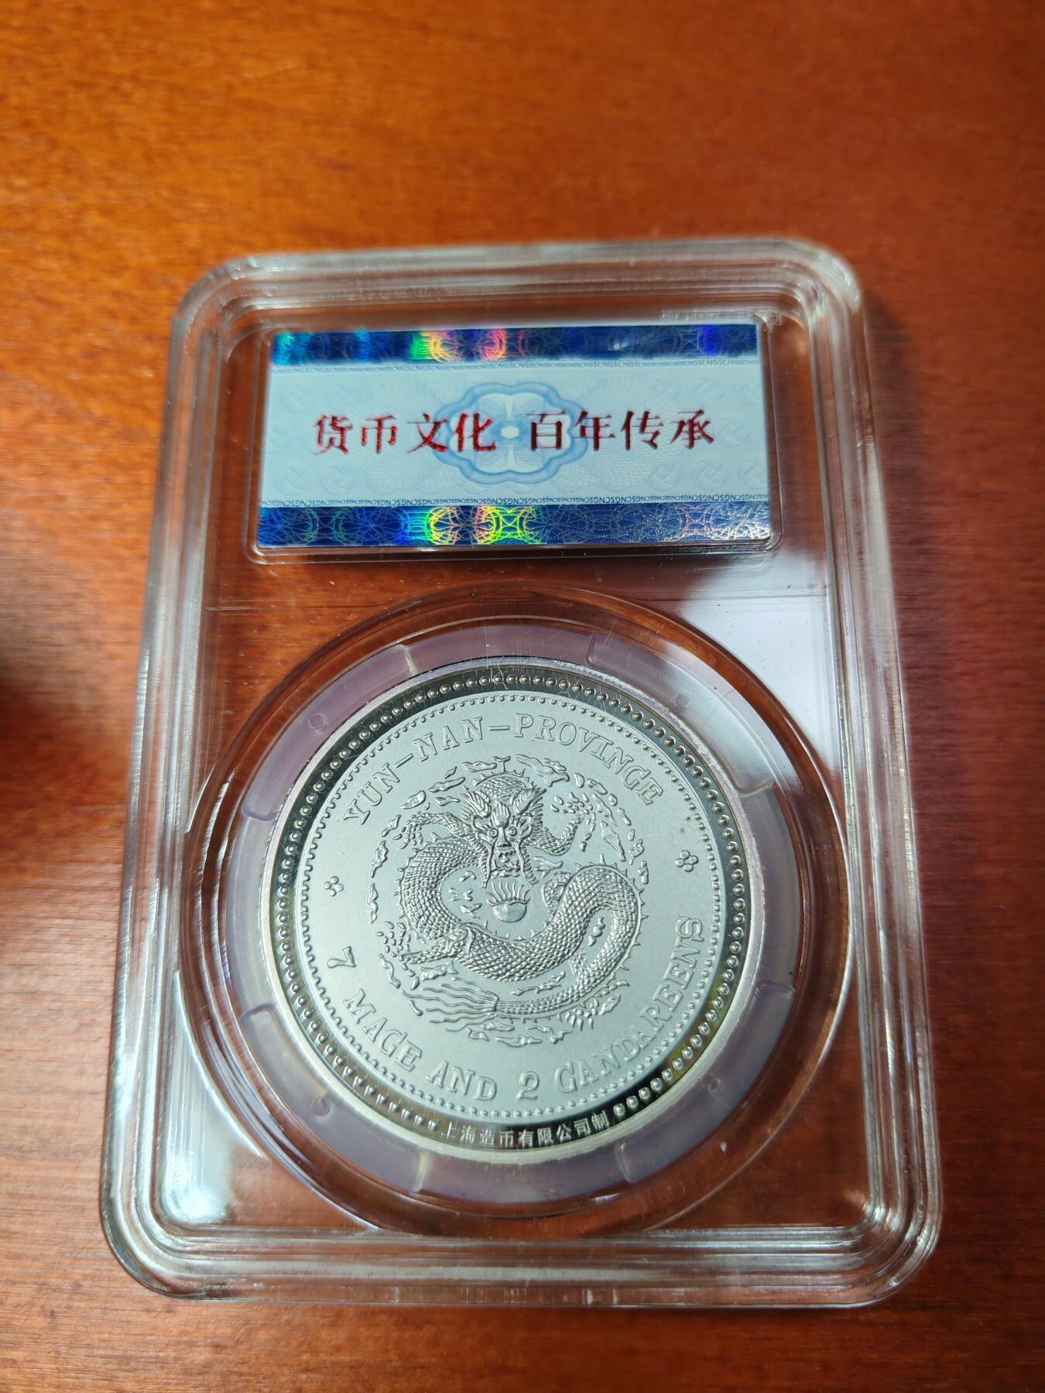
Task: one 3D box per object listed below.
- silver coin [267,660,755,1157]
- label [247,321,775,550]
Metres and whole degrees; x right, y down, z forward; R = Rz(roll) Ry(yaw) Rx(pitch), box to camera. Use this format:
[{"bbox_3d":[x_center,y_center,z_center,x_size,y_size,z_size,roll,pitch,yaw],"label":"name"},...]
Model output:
[{"bbox_3d":[-0.001,0.016,0.087,0.039,0.003,0.039,-4,73,1],"label":"silver coin"},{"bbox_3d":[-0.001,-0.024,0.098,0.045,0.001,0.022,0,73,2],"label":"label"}]

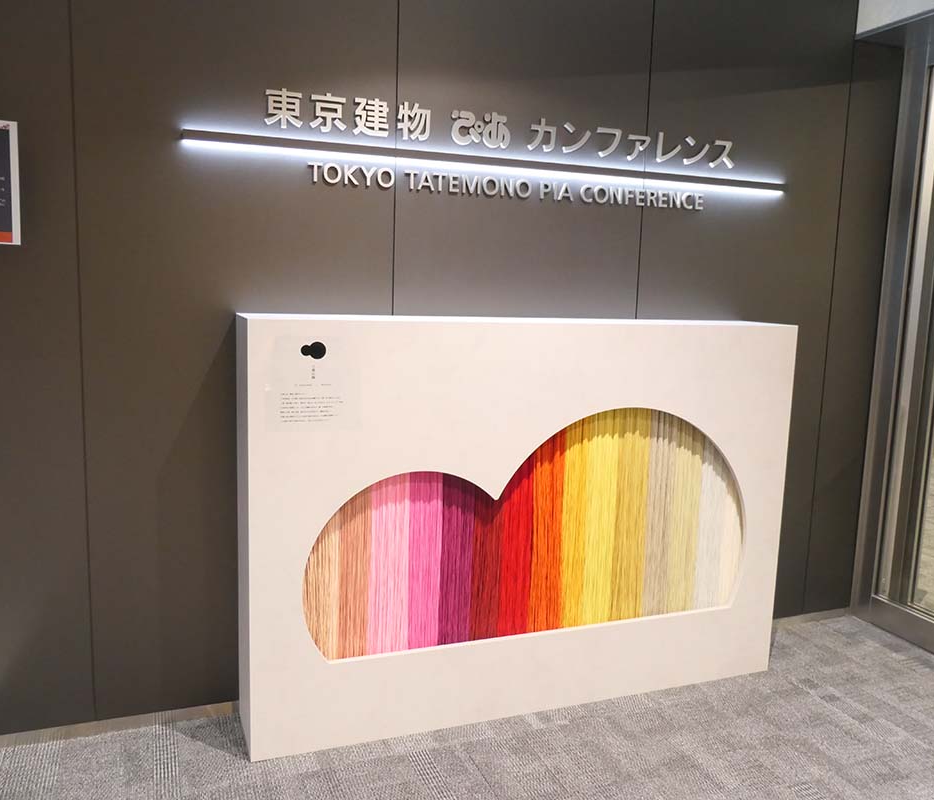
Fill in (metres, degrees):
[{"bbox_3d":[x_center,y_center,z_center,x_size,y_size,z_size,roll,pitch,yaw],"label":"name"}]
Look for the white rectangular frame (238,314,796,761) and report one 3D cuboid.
[{"bbox_3d":[0.217,0.377,2.691,1.870,1.283,0.284,-1,9,-21],"label":"white rectangular frame"}]

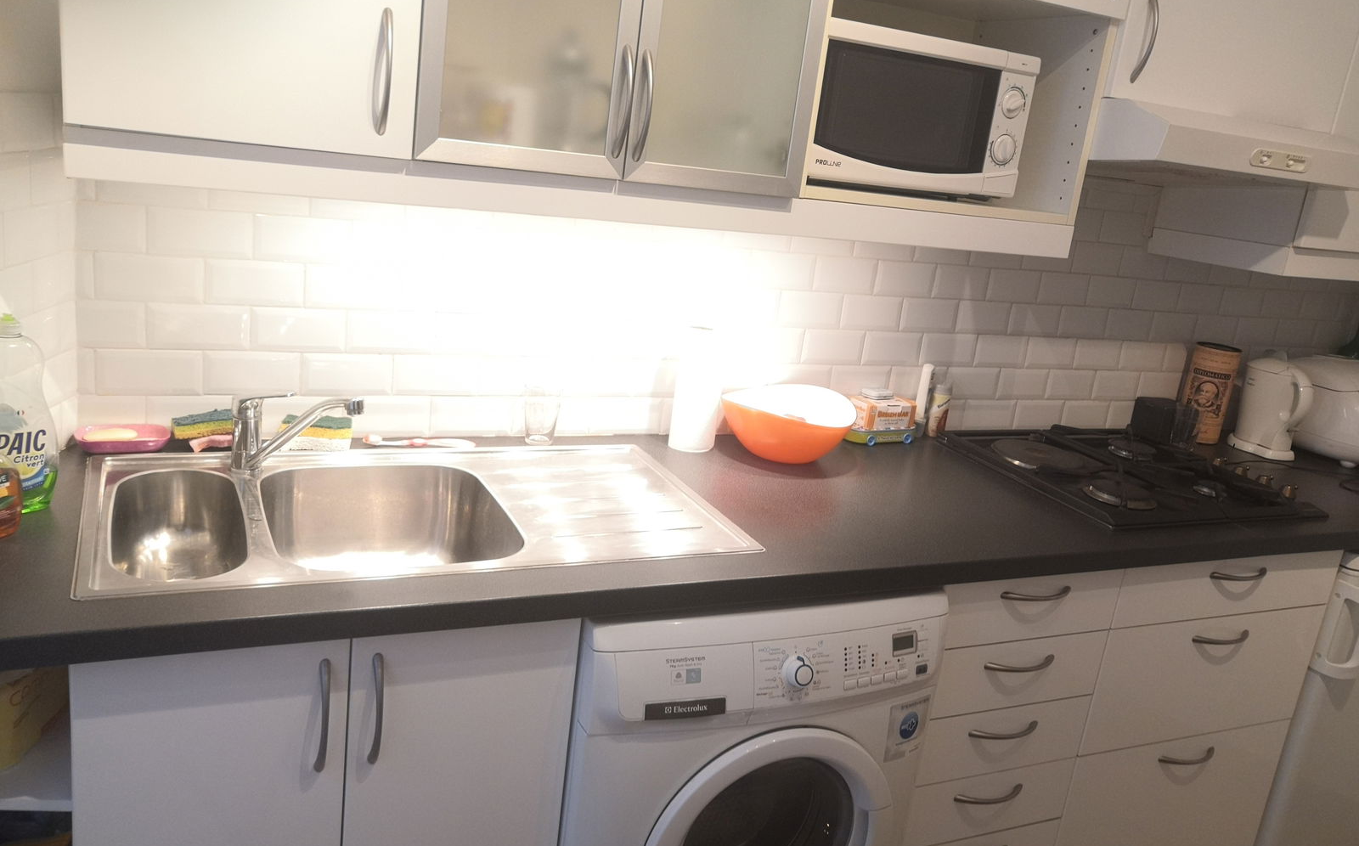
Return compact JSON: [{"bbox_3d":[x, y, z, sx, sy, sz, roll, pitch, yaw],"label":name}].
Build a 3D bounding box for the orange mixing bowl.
[{"bbox_3d":[0.202,0.008,2.007,0.256,0.114,0.256,6,15,-2],"label":"orange mixing bowl"}]

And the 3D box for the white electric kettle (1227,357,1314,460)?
[{"bbox_3d":[1.422,-0.041,2.532,0.140,0.225,0.200,0,16,-25],"label":"white electric kettle"}]

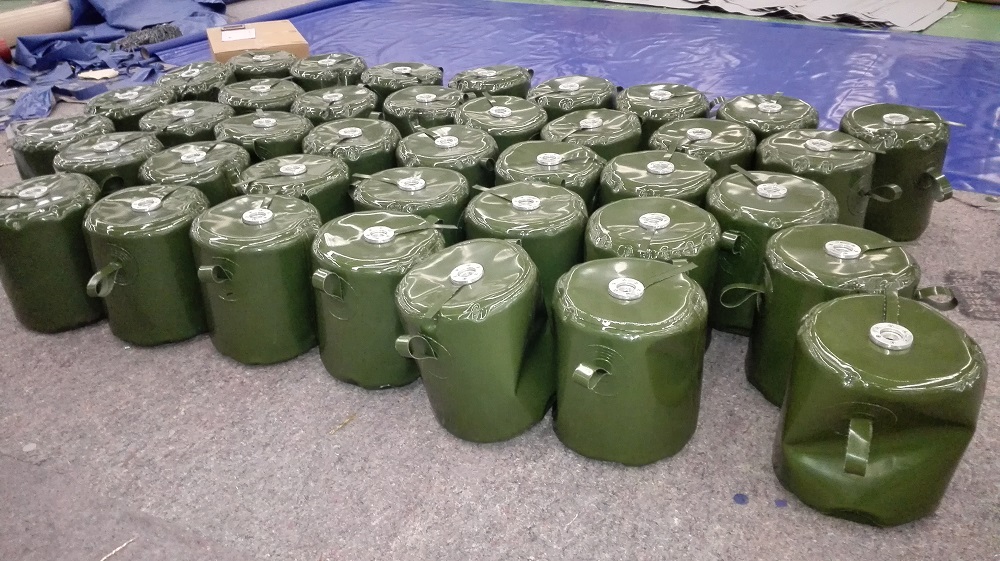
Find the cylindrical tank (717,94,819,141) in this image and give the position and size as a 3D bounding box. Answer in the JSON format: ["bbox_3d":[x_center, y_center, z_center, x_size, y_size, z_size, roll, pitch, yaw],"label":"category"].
[{"bbox_3d":[1.150,-0.541,3.255,0.412,0.461,0.412,9,33,18],"label":"cylindrical tank"}]

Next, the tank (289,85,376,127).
[{"bbox_3d":[-0.748,-0.640,3.479,0.400,0.445,0.400,-9,32,-10],"label":"tank"}]

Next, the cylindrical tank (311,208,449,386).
[{"bbox_3d":[-0.366,0.050,2.397,0.412,0.461,0.412,-2,32,1],"label":"cylindrical tank"}]

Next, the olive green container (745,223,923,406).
[{"bbox_3d":[0.915,0.106,2.077,0.385,0.440,0.385,-2,32,0],"label":"olive green container"}]

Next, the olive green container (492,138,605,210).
[{"bbox_3d":[0.187,-0.247,2.782,0.400,0.445,0.400,0,32,4],"label":"olive green container"}]

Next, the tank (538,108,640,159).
[{"bbox_3d":[0.356,-0.414,2.949,0.385,0.440,0.385,-2,32,0],"label":"tank"}]

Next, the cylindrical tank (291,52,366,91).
[{"bbox_3d":[-0.894,-0.951,3.993,0.400,0.445,0.400,-9,32,-10],"label":"cylindrical tank"}]

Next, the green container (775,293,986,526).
[{"bbox_3d":[0.871,0.309,1.752,0.385,0.440,0.385,-2,32,0],"label":"green container"}]

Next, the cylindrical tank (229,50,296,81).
[{"bbox_3d":[-1.323,-1.050,4.252,0.412,0.461,0.412,-11,33,-14],"label":"cylindrical tank"}]

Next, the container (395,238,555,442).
[{"bbox_3d":[-0.063,0.169,2.039,0.385,0.440,0.385,-2,32,0],"label":"container"}]

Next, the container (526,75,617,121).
[{"bbox_3d":[0.311,-0.655,3.339,0.385,0.440,0.385,-2,32,0],"label":"container"}]

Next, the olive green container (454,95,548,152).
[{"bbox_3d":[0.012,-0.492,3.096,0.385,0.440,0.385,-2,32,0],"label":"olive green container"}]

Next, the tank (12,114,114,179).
[{"bbox_3d":[-1.837,-0.450,3.237,0.400,0.445,0.400,-20,36,-26],"label":"tank"}]

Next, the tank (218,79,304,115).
[{"bbox_3d":[-1.074,-0.681,3.472,0.385,0.440,0.385,-2,32,0],"label":"tank"}]

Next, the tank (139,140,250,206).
[{"bbox_3d":[-1.148,-0.273,2.906,0.400,0.445,0.400,-15,34,-20],"label":"tank"}]

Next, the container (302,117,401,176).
[{"bbox_3d":[-0.564,-0.381,2.956,0.385,0.440,0.385,-2,32,0],"label":"container"}]

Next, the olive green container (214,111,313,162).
[{"bbox_3d":[-0.979,-0.461,3.201,0.400,0.445,0.400,-12,33,-15],"label":"olive green container"}]

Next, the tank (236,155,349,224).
[{"bbox_3d":[-0.755,-0.215,2.854,0.412,0.461,0.412,-11,33,-14],"label":"tank"}]

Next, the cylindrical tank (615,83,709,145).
[{"bbox_3d":[0.737,-0.639,3.442,0.412,0.461,0.412,5,32,11],"label":"cylindrical tank"}]

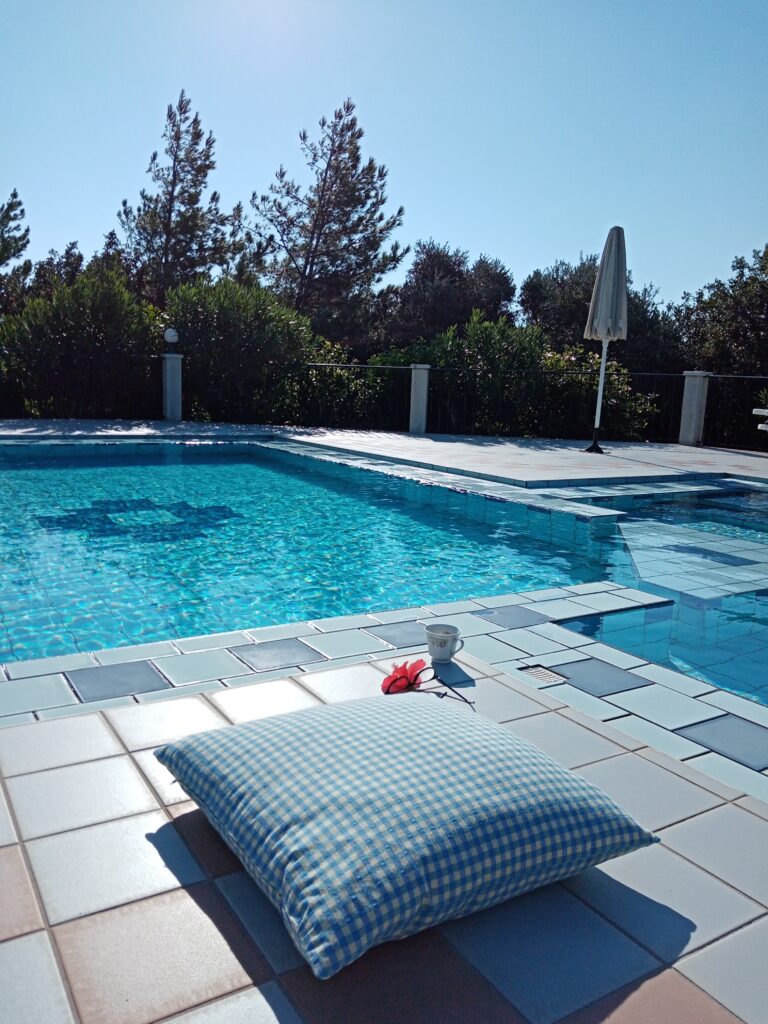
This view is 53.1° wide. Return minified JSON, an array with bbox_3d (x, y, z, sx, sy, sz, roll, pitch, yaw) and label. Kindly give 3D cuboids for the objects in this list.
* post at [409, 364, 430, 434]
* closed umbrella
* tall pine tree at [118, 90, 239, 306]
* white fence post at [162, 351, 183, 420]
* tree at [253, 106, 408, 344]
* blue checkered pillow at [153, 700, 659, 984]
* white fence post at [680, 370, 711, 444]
[{"bbox_3d":[0.516,-1.611,11.002,0.280,0.960,0.280,2,9,-3],"label":"post"},{"bbox_3d":[2.507,-1.927,8.738,0.500,2.480,0.500,2,9,0],"label":"closed umbrella"},{"bbox_3d":[-4.399,-5.297,16.271,2.600,6.740,2.600,0,10,-15],"label":"tall pine tree"},{"bbox_3d":[-3.161,-1.849,11.515,0.280,0.970,0.280,-2,10,-23],"label":"white fence post"},{"bbox_3d":[-1.256,-5.005,15.845,3.200,6.550,3.200,2,9,-4],"label":"tree"},{"bbox_3d":[0.006,0.392,1.119,0.530,0.150,0.540,-4,11,-32],"label":"blue checkered pillow"},{"bbox_3d":[4.434,-1.467,10.995,0.280,0.990,0.280,11,12,42],"label":"white fence post"}]

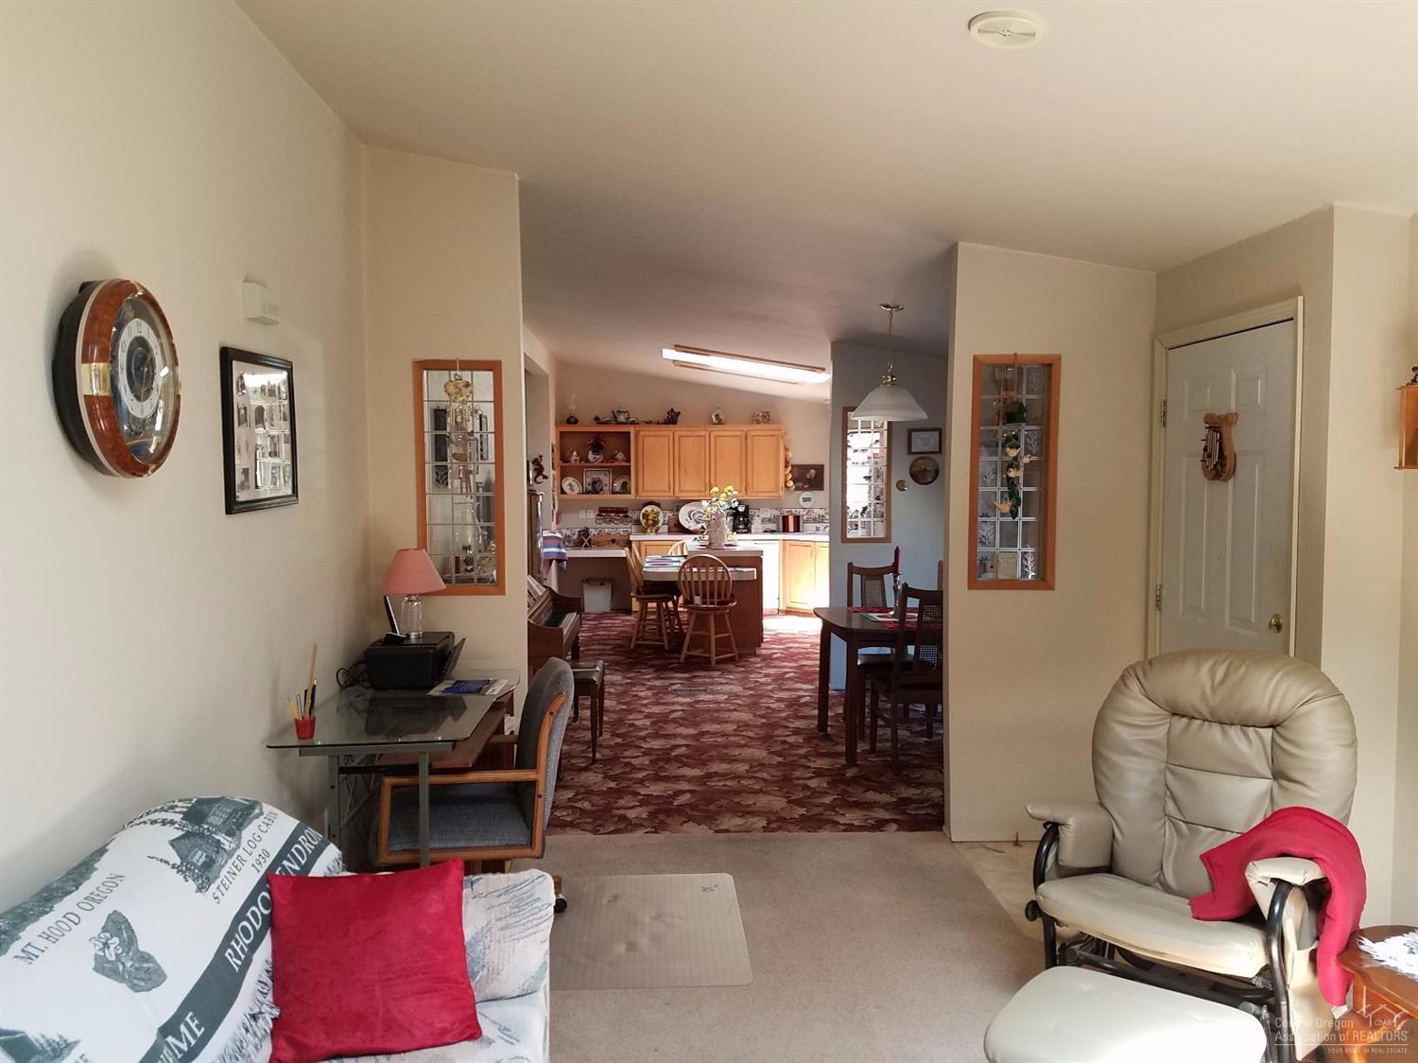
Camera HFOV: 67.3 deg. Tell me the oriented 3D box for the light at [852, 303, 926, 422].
[{"bbox_3d":[1.046,-0.982,6.187,0.435,0.690,0.435,0,3,-3],"label":"light"}]

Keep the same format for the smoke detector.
[{"bbox_3d":[0.665,-1.124,2.386,0.153,0.036,0.153,8,3,-3],"label":"smoke detector"}]

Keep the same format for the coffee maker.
[{"bbox_3d":[0.347,-0.145,11.532,0.200,0.334,0.250,-1,3,-2],"label":"coffee maker"}]

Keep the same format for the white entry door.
[{"bbox_3d":[1.886,0.310,3.908,0.045,2.030,0.905,-1,3,-2],"label":"white entry door"}]

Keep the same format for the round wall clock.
[{"bbox_3d":[-1.274,-0.332,2.300,0.115,0.430,0.430,0,3,-3],"label":"round wall clock"}]

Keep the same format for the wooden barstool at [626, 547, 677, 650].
[{"bbox_3d":[-0.535,0.595,9.896,0.470,0.940,0.430,0,3,5],"label":"wooden barstool"}]

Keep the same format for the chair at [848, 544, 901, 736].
[{"bbox_3d":[1.120,0.720,6.678,0.450,1.030,0.560,0,3,-7],"label":"chair"}]

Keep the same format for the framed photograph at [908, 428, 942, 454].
[{"bbox_3d":[1.529,-0.635,7.535,0.242,0.184,0.022,-1,3,-2],"label":"framed photograph"}]

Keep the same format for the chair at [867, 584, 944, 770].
[{"bbox_3d":[1.108,0.746,5.748,0.470,0.975,0.500,-1,3,-2],"label":"chair"}]

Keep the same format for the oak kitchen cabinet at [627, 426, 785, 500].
[{"bbox_3d":[-0.033,-0.761,11.682,1.687,0.815,0.320,-1,3,-2],"label":"oak kitchen cabinet"}]

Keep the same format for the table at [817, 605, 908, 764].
[{"bbox_3d":[1.338,0.842,5.999,1.400,0.750,0.900,-1,3,-2],"label":"table"}]

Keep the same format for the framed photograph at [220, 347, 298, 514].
[{"bbox_3d":[-1.311,-0.289,3.108,0.025,0.450,0.567,-1,3,-2],"label":"framed photograph"}]

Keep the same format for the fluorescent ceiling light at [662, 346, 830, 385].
[{"bbox_3d":[0.297,-1.397,9.066,1.380,0.085,0.900,8,3,-2],"label":"fluorescent ceiling light"}]

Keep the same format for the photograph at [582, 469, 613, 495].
[{"bbox_3d":[-1.214,-0.538,11.644,0.304,0.288,0.025,-1,-3,-2],"label":"photograph"}]

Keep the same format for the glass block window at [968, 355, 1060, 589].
[{"bbox_3d":[1.324,-0.257,4.613,0.375,0.990,0.120,0,3,-3],"label":"glass block window"}]

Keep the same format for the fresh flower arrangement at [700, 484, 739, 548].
[{"bbox_3d":[0.100,-0.135,9.641,0.350,0.580,0.340,0,3,-3],"label":"fresh flower arrangement"}]

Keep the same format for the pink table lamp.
[{"bbox_3d":[-1.196,0.249,4.314,0.258,0.365,0.258,0,3,-3],"label":"pink table lamp"}]

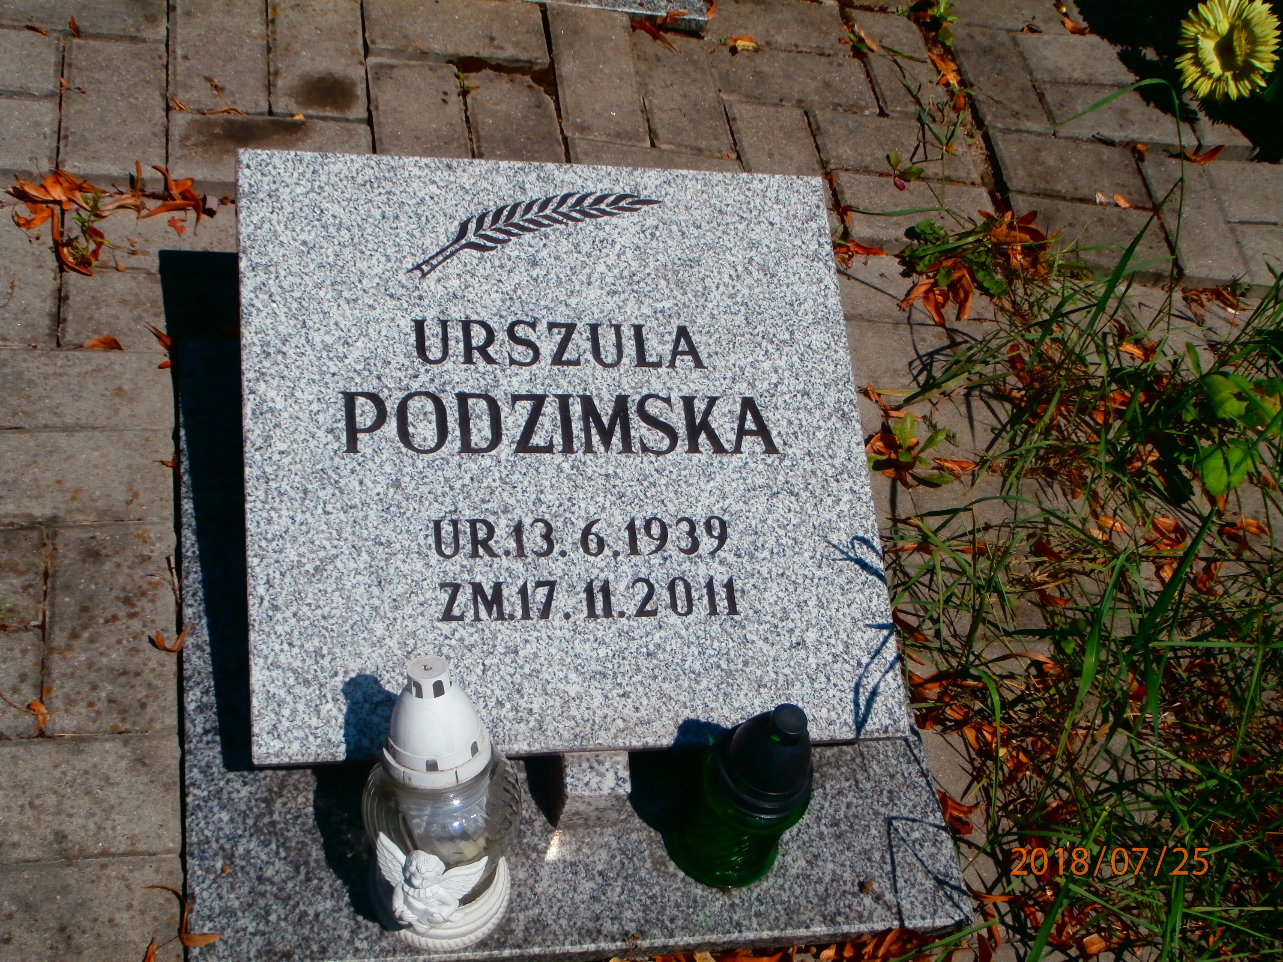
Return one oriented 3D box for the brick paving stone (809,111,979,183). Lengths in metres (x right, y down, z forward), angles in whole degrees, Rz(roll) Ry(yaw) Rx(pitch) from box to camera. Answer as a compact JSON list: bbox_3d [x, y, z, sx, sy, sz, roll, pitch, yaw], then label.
[{"bbox_3d":[0.289,-0.374,2.064,0.200,0.060,0.100,2,54,-19],"label":"brick paving stone"}]

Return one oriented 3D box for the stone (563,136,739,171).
[{"bbox_3d":[0.014,-0.309,1.912,0.200,0.060,0.100,3,51,-16],"label":"stone"}]

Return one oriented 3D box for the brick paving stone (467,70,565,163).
[{"bbox_3d":[-0.142,-0.355,1.891,0.100,0.060,0.200,1,52,-18],"label":"brick paving stone"}]

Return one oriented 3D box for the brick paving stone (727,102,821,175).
[{"bbox_3d":[0.150,-0.331,1.956,0.100,0.060,0.200,2,52,-18],"label":"brick paving stone"}]

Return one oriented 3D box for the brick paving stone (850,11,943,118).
[{"bbox_3d":[0.309,-0.494,2.161,0.100,0.060,0.200,1,52,-18],"label":"brick paving stone"}]

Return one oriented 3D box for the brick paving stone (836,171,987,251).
[{"bbox_3d":[0.309,-0.290,2.010,0.200,0.060,0.100,2,54,-19],"label":"brick paving stone"}]

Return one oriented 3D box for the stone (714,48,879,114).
[{"bbox_3d":[0.172,-0.459,2.085,0.200,0.060,0.100,1,55,-20],"label":"stone"}]

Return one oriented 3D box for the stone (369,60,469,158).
[{"bbox_3d":[-0.237,-0.350,1.843,0.100,0.060,0.200,1,53,-17],"label":"stone"}]

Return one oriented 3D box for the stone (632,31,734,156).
[{"bbox_3d":[0.034,-0.428,2.011,0.100,0.060,0.200,1,55,-19],"label":"stone"}]

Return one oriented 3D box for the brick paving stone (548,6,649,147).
[{"bbox_3d":[-0.058,-0.439,1.984,0.100,0.060,0.200,3,54,-18],"label":"brick paving stone"}]

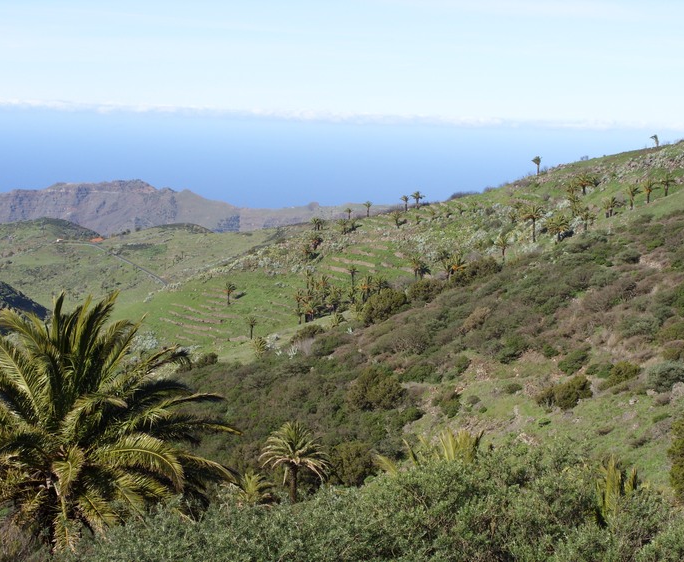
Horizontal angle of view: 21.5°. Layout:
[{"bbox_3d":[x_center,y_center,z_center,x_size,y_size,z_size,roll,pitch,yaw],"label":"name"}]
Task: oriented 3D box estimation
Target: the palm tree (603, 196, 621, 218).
[{"bbox_3d":[84.263,-22.896,560.000,5.500,6.720,5.500,2,6,0],"label":"palm tree"}]

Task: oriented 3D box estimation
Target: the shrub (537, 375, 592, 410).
[{"bbox_3d":[15.842,7.939,128.000,3.840,2.440,3.460,2,6,0],"label":"shrub"}]

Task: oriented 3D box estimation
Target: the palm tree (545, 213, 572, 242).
[{"bbox_3d":[56.603,-13.726,470.000,6.660,8.200,6.660,2,6,0],"label":"palm tree"}]

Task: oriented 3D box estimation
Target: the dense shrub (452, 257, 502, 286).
[{"bbox_3d":[30.675,-2.167,410.000,11.403,6.842,9.693,2,6,4],"label":"dense shrub"}]

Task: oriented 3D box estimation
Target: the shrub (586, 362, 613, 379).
[{"bbox_3d":[23.543,8.215,165.000,2.386,1.469,2.148,3,6,8],"label":"shrub"}]

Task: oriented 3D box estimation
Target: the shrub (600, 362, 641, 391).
[{"bbox_3d":[31.645,10.776,205.000,4.470,3.350,3.800,2,6,0],"label":"shrub"}]

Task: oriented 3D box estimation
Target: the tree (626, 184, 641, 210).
[{"bbox_3d":[62.428,-17.883,385.000,3.430,5.570,3.430,2,6,0],"label":"tree"}]

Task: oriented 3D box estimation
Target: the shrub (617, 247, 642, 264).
[{"bbox_3d":[39.182,-3.475,245.000,3.270,2.330,2.940,2,6,0],"label":"shrub"}]

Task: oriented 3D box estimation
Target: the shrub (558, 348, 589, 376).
[{"bbox_3d":[26.399,9.066,205.000,3.649,3.193,3.102,3,6,7],"label":"shrub"}]

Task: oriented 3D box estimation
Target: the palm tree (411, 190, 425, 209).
[{"bbox_3d":[30.639,-32.642,720.000,5.500,7.070,5.500,2,6,0],"label":"palm tree"}]

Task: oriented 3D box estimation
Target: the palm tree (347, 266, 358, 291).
[{"bbox_3d":[3.621,-1.035,620.000,3.449,9.312,3.449,2,6,0],"label":"palm tree"}]

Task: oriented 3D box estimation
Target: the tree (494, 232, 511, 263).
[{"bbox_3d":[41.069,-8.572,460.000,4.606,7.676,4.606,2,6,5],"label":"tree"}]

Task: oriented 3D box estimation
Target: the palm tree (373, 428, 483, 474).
[{"bbox_3d":[3.310,7.225,68.000,4.090,3.290,4.090,2,6,0],"label":"palm tree"}]

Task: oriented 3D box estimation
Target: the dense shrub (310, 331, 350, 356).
[{"bbox_3d":[-1.375,7.475,215.000,5.020,2.950,4.520,2,6,0],"label":"dense shrub"}]

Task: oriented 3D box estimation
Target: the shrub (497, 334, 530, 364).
[{"bbox_3d":[19.080,7.621,200.000,3.560,3.338,3.204,3,6,6],"label":"shrub"}]

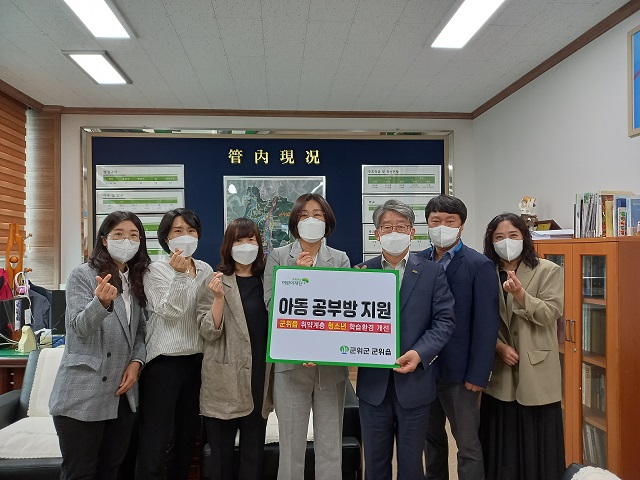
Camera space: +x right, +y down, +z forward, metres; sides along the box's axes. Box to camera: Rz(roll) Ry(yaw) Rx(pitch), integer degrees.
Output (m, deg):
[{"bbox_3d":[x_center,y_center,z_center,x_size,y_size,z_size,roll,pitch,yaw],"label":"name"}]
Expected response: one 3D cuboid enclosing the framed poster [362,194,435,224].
[{"bbox_3d":[0.915,-0.341,5.141,0.901,0.322,0.025,-1,-1,-5],"label":"framed poster"}]

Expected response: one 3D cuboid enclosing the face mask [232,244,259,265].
[{"bbox_3d":[-0.372,0.074,2.310,0.138,0.110,0.088,0,-1,-10],"label":"face mask"}]

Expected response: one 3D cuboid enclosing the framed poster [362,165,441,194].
[{"bbox_3d":[0.912,-0.670,5.146,0.894,0.319,0.030,0,-1,-5],"label":"framed poster"}]

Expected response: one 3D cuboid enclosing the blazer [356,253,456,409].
[{"bbox_3d":[0.380,0.408,2.180,0.500,0.720,0.320,-1,-1,8],"label":"blazer"}]

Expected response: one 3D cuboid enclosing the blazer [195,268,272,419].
[{"bbox_3d":[-0.416,0.544,2.360,0.450,0.750,0.310,0,-1,-16],"label":"blazer"}]

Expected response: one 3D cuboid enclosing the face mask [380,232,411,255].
[{"bbox_3d":[0.348,0.018,2.120,0.138,0.110,0.085,-2,-1,9],"label":"face mask"}]

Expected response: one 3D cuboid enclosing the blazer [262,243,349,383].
[{"bbox_3d":[-0.067,0.359,2.290,0.440,0.740,0.320,-1,-1,0],"label":"blazer"}]

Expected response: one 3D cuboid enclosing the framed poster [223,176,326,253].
[{"bbox_3d":[-0.480,-0.093,5.015,1.104,1.190,0.030,0,-1,-5],"label":"framed poster"}]

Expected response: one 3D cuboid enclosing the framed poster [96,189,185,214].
[{"bbox_3d":[-1.902,-0.401,4.902,0.904,0.252,0.025,-1,-1,-5],"label":"framed poster"}]

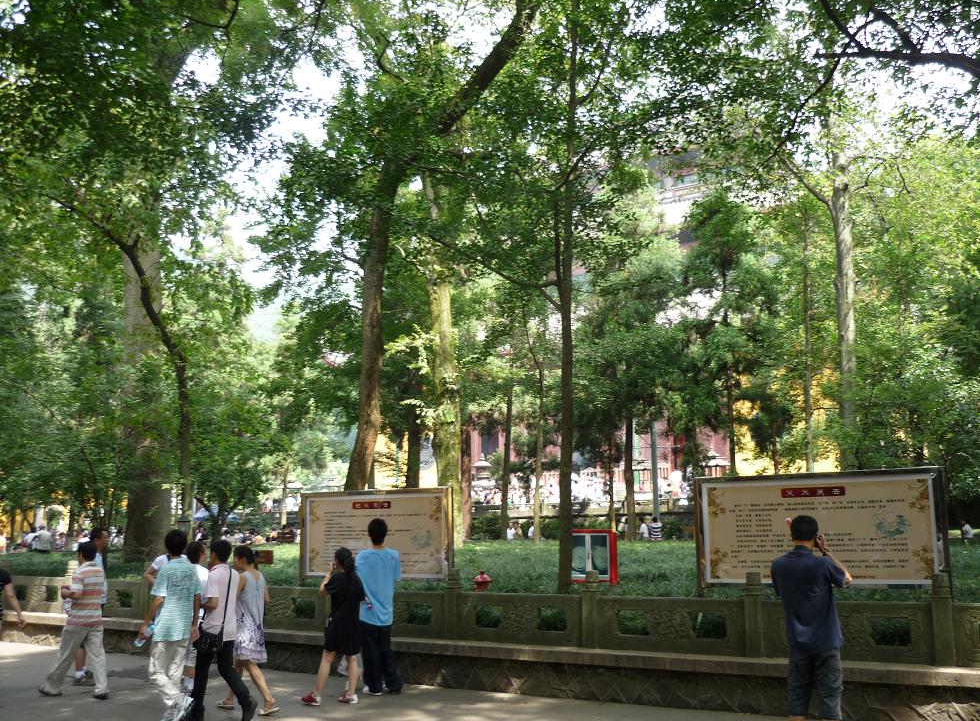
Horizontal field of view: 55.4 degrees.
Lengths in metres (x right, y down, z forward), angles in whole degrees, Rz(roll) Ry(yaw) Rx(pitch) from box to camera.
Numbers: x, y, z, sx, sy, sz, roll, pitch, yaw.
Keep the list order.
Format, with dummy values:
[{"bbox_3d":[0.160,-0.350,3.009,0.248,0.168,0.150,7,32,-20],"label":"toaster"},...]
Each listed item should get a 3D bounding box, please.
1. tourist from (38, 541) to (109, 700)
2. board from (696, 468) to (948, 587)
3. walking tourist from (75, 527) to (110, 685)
[{"bbox_3d":[-4.294,2.685,9.767,0.620,1.557,0.460,-8,-13,36],"label":"tourist"},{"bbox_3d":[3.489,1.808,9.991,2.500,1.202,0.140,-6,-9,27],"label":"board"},{"bbox_3d":[-4.421,2.760,10.564,0.480,1.705,0.470,-3,-11,14],"label":"walking tourist"}]

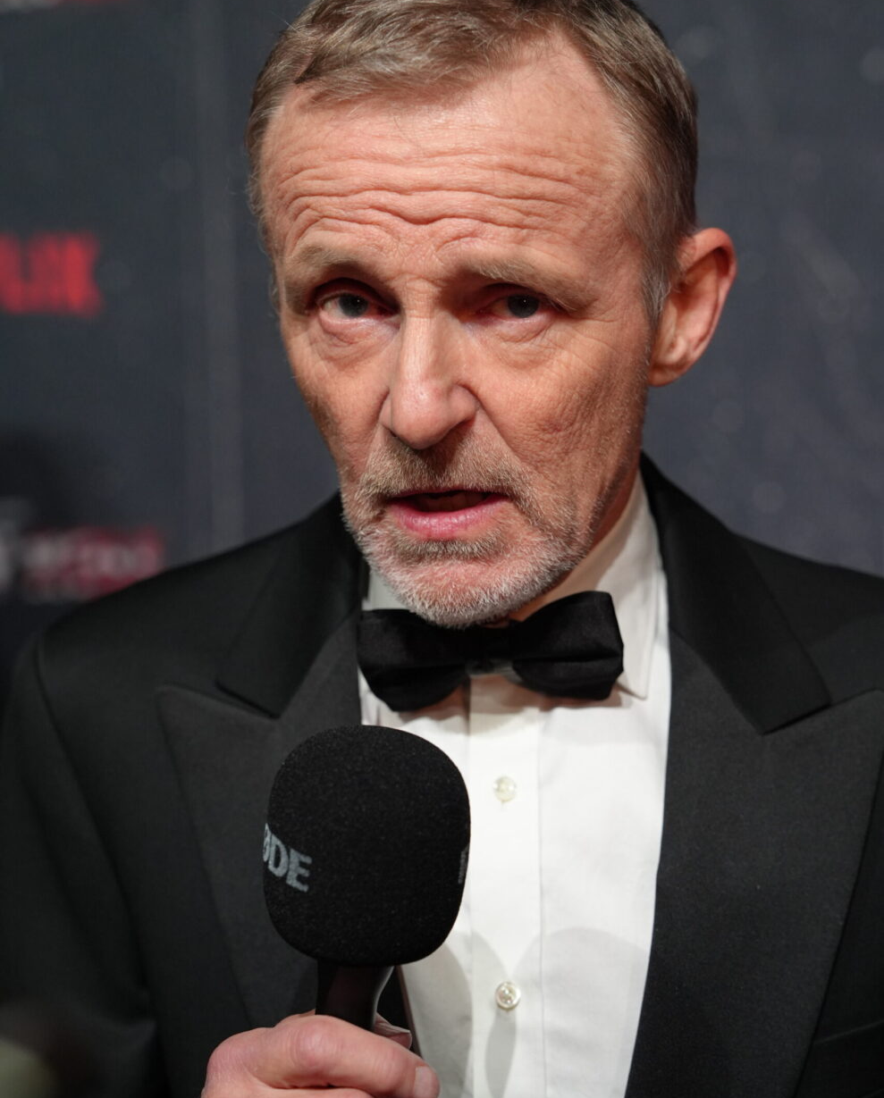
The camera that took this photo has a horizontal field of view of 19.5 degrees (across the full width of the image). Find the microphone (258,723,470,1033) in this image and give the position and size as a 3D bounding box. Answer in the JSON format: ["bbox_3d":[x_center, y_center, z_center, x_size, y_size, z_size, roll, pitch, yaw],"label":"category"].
[{"bbox_3d":[-0.031,0.161,0.895,0.070,0.205,0.070,-1,15,-21],"label":"microphone"}]

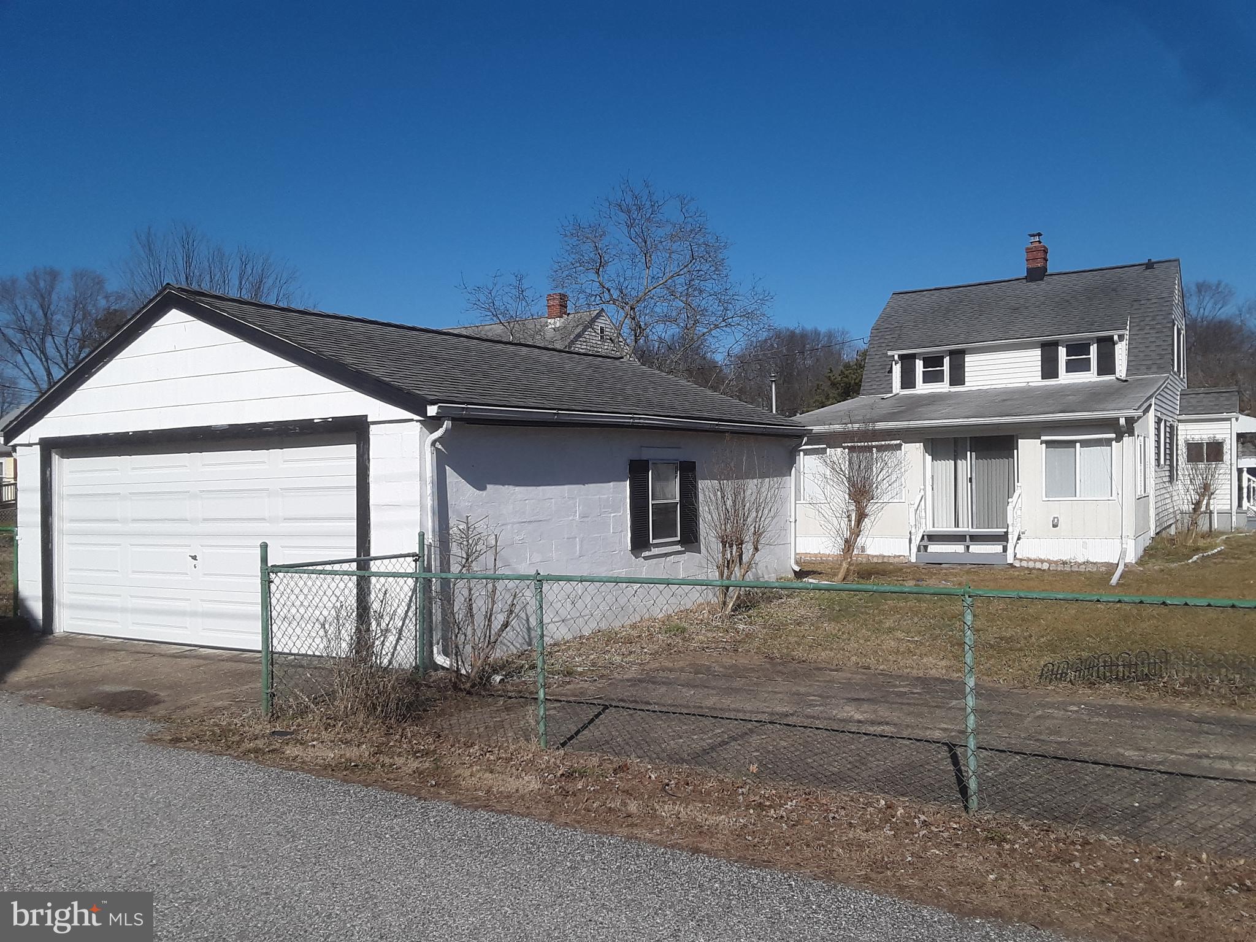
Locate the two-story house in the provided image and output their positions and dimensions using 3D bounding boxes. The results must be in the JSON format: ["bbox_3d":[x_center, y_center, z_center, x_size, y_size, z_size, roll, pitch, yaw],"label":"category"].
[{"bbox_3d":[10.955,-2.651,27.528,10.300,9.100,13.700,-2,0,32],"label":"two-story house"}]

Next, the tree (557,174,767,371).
[{"bbox_3d":[0.870,-2.820,26.500,5.759,9.640,5.471,-1,0,0],"label":"tree"}]

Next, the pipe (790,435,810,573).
[{"bbox_3d":[2.586,0.510,15.357,0.250,2.100,0.110,-2,0,31],"label":"pipe"}]

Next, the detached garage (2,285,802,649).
[{"bbox_3d":[-2.250,-0.062,13.576,6.620,3.560,8.450,-2,0,31],"label":"detached garage"}]

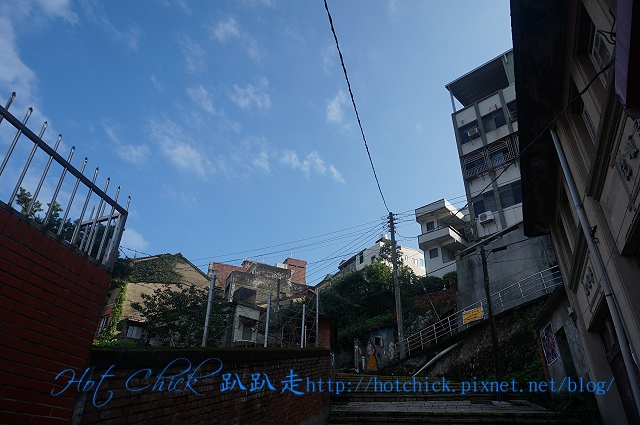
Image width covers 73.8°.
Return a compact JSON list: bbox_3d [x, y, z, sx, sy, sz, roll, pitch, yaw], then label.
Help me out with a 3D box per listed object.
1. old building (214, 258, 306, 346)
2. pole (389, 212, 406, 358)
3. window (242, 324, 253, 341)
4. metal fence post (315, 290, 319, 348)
[{"bbox_3d":[-4.919,8.387,34.735,6.800,8.200,6.500,16,-33,-26],"label":"old building"},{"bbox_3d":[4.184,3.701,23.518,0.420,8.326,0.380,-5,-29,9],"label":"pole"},{"bbox_3d":[-5.019,8.308,29.500,0.720,1.120,0.150,20,-34,-31],"label":"window"},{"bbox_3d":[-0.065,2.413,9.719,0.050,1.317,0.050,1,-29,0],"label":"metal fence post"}]

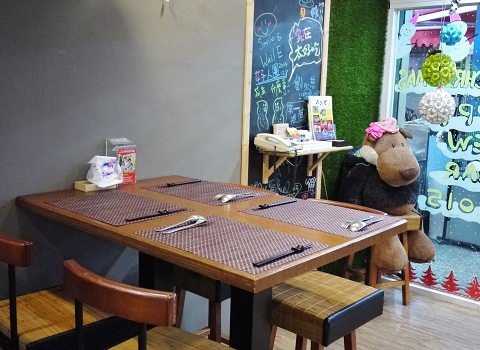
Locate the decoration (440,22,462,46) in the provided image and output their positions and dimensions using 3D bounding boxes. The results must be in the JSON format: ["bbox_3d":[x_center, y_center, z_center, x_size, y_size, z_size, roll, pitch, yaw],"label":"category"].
[{"bbox_3d":[1.321,-0.884,3.240,0.133,0.133,0.133,2,9,0],"label":"decoration"}]

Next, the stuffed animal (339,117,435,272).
[{"bbox_3d":[0.961,0.100,3.304,0.520,0.900,0.530,-3,11,-30],"label":"stuffed animal"}]

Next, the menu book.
[{"bbox_3d":[0.484,-0.332,3.040,0.150,0.268,0.075,-2,10,-25],"label":"menu book"}]

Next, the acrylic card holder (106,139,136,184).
[{"bbox_3d":[-0.498,-0.055,2.161,0.065,0.190,0.112,10,12,41],"label":"acrylic card holder"}]

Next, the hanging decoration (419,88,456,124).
[{"bbox_3d":[1.243,-0.430,3.264,0.225,0.225,0.225,2,9,0],"label":"hanging decoration"}]

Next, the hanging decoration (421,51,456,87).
[{"bbox_3d":[1.257,-0.664,3.274,0.215,0.215,0.215,2,9,0],"label":"hanging decoration"}]

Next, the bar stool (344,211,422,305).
[{"bbox_3d":[0.893,0.540,3.418,0.363,0.600,0.373,-3,10,-26],"label":"bar stool"}]

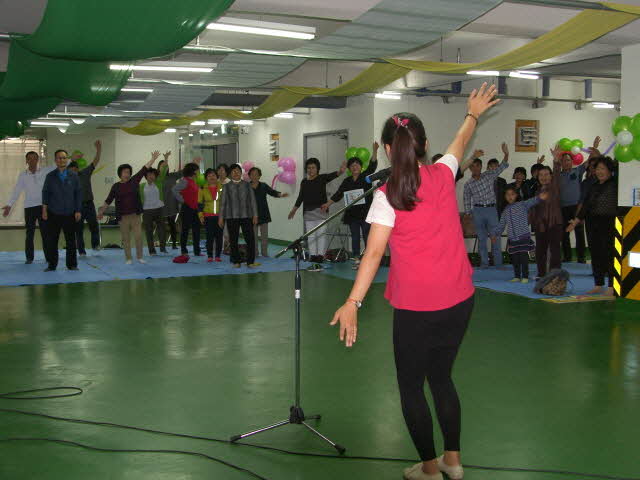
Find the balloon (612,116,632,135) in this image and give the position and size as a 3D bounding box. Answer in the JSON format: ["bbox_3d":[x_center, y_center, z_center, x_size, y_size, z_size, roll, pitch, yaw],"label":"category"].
[{"bbox_3d":[3.239,-1.216,8.900,0.210,0.205,0.210,2,4,20],"label":"balloon"}]

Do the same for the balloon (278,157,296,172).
[{"bbox_3d":[-0.648,-1.510,16.600,0.320,0.280,0.290,0,4,-2],"label":"balloon"}]

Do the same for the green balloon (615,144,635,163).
[{"bbox_3d":[3.257,-0.931,8.900,0.210,0.205,0.210,2,5,20],"label":"green balloon"}]

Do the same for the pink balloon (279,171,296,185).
[{"bbox_3d":[-0.648,-1.247,16.600,0.320,0.260,0.290,0,4,-2],"label":"pink balloon"}]

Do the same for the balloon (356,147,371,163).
[{"bbox_3d":[0.753,-1.488,14.400,0.235,0.250,0.235,0,4,3],"label":"balloon"}]

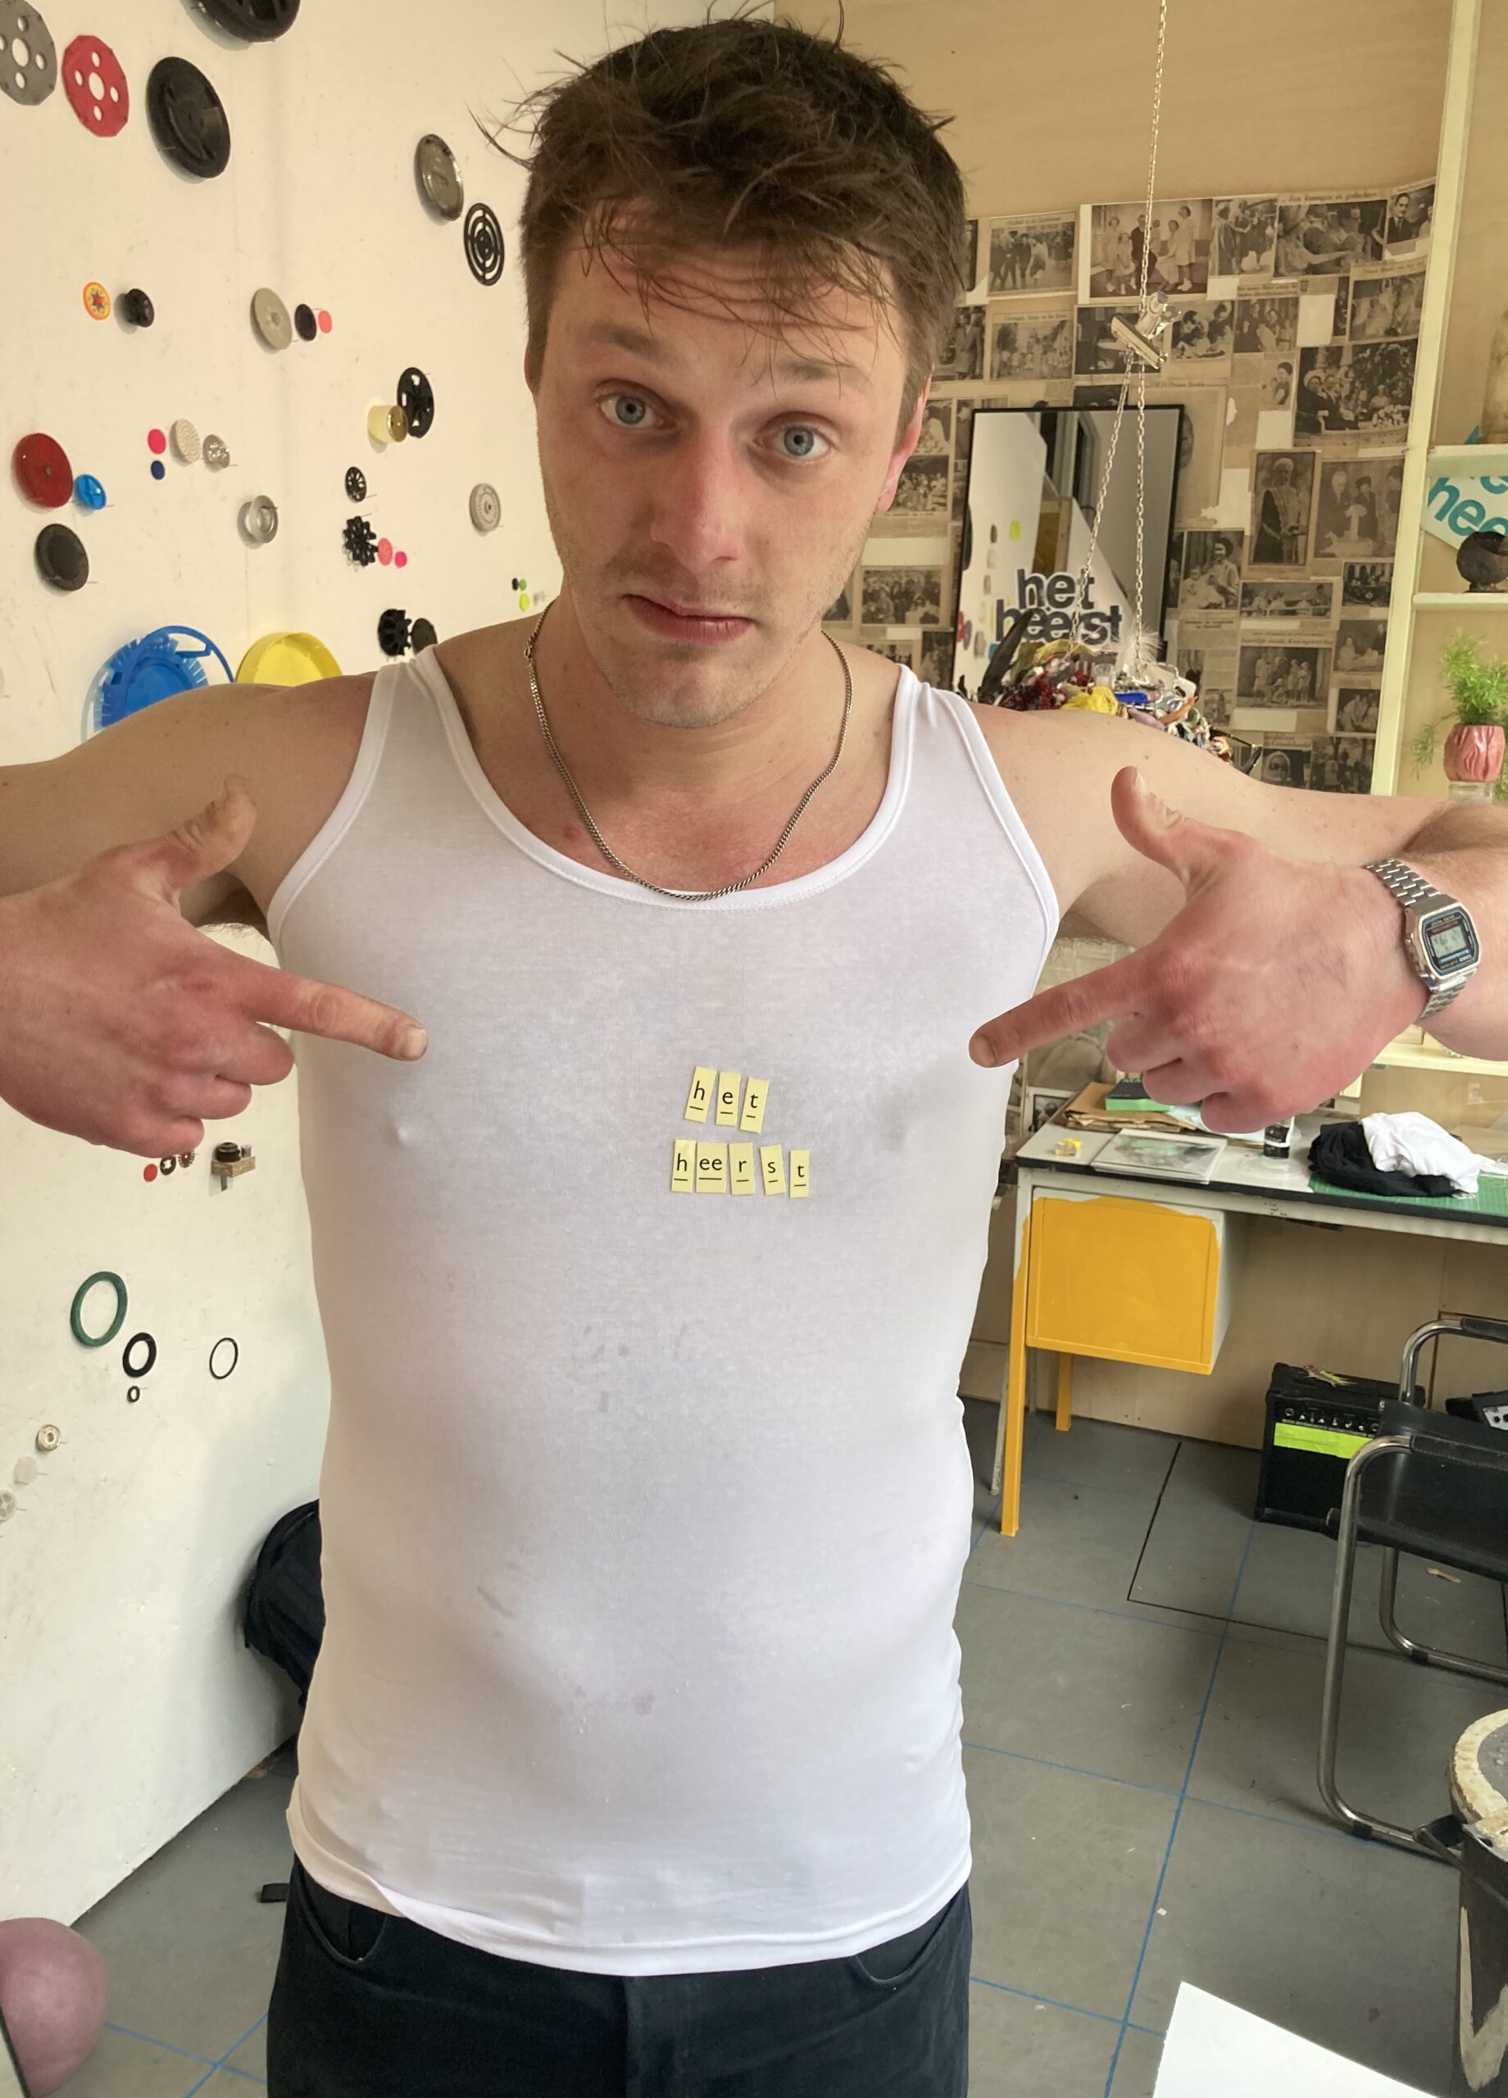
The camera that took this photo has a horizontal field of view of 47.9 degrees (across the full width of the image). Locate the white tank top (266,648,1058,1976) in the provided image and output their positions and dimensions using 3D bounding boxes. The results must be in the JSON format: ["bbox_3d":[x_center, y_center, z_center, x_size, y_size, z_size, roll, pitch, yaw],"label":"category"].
[{"bbox_3d":[-0.054,0.111,0.901,0.400,0.650,0.250,1,11,-3],"label":"white tank top"}]

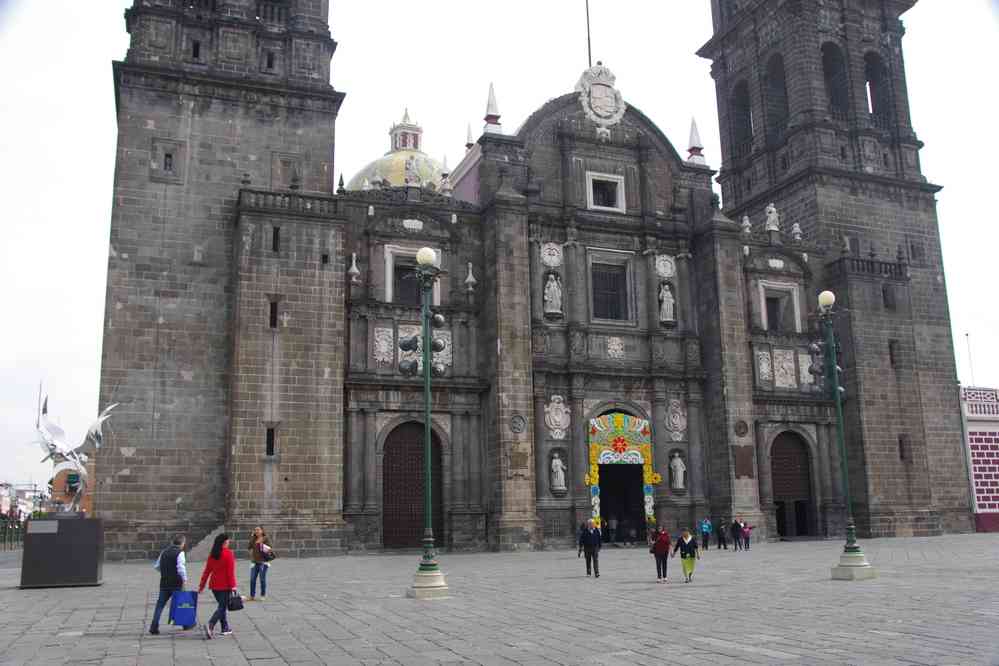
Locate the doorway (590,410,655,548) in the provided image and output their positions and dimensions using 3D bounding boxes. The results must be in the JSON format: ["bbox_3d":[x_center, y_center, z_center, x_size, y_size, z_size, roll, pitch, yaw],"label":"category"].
[{"bbox_3d":[7.848,9.450,62.281,4.790,8.676,1.200,4,-12,-23],"label":"doorway"}]

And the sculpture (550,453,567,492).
[{"bbox_3d":[3.944,9.172,62.062,0.880,2.448,0.650,3,-12,-22],"label":"sculpture"}]

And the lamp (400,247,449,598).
[{"bbox_3d":[-1.754,2.033,23.134,1.100,8.600,1.000,3,-12,-20],"label":"lamp"}]

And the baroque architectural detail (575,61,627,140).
[{"bbox_3d":[7.546,-17.288,70.351,3.689,5.639,0.500,3,-12,-20],"label":"baroque architectural detail"}]

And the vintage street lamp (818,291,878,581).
[{"bbox_3d":[10.037,2.849,27.794,1.100,8.500,1.000,3,-12,-20],"label":"vintage street lamp"}]

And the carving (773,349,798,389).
[{"bbox_3d":[20.800,2.588,68.674,1.755,2.824,0.250,4,-12,-23],"label":"carving"}]

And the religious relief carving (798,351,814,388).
[{"bbox_3d":[23.607,2.766,72.453,1.034,2.407,0.250,3,-12,-20],"label":"religious relief carving"}]

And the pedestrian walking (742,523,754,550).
[{"bbox_3d":[13.393,11.001,51.000,0.550,1.480,0.400,1,-12,-9],"label":"pedestrian walking"}]

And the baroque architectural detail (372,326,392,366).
[{"bbox_3d":[-7.471,0.940,61.052,1.179,2.400,0.250,3,-12,-20],"label":"baroque architectural detail"}]

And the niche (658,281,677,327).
[{"bbox_3d":[10.430,-1.795,58.404,1.053,2.746,0.800,3,-13,-22],"label":"niche"}]

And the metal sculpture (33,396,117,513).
[{"bbox_3d":[-13.353,3.876,29.770,2.158,3.463,1.800,4,-12,-23],"label":"metal sculpture"}]

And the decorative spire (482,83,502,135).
[{"bbox_3d":[-0.419,-14.903,62.450,0.898,3.186,0.898,4,-12,-23],"label":"decorative spire"}]

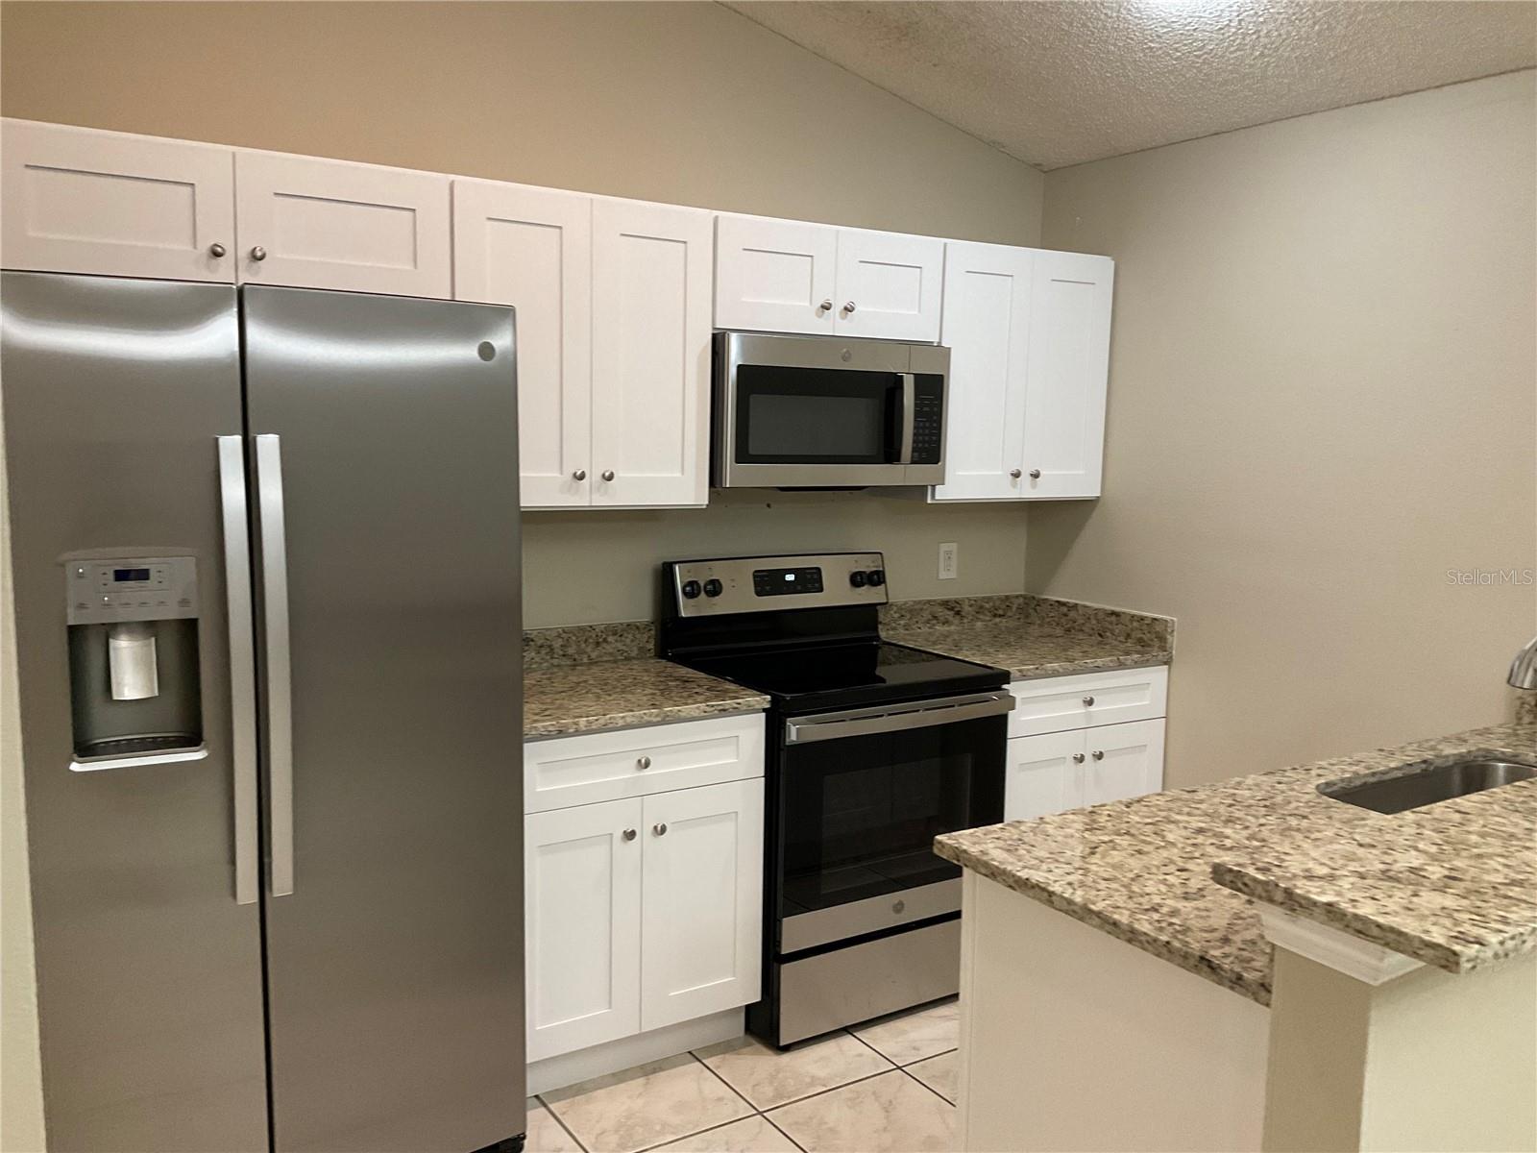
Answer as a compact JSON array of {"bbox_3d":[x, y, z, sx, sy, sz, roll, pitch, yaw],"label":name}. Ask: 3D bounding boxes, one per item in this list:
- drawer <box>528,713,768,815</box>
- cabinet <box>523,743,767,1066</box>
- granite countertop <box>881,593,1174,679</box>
[{"bbox_3d":[-0.429,0.417,3.278,0.691,0.164,0.505,-3,8,-33],"label":"drawer"},{"bbox_3d":[-0.468,0.728,3.365,0.695,0.841,0.615,-3,8,-33],"label":"cabinet"},{"bbox_3d":[0.790,0.178,4.095,0.690,0.138,0.649,-3,8,-33],"label":"granite countertop"}]

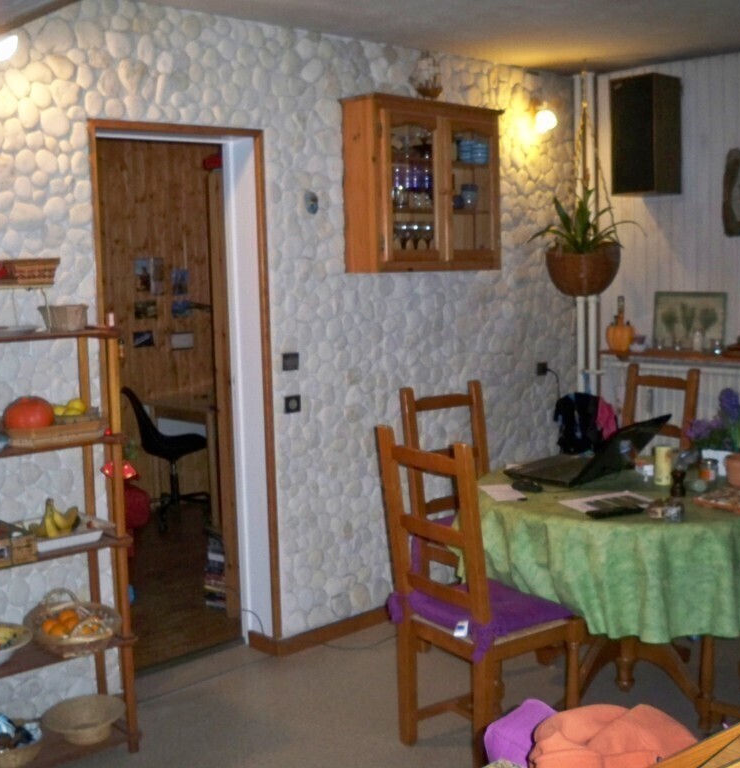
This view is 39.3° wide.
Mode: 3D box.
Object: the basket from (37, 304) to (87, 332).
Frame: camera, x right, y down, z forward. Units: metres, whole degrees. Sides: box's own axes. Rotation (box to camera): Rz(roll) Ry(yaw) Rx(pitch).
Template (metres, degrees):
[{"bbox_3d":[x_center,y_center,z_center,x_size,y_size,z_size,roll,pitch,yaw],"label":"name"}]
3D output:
[{"bbox_3d":[-0.988,-0.209,3.296,0.135,0.085,0.110,-7,8,-41],"label":"basket"}]

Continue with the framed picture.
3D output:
[{"bbox_3d":[1.462,-0.294,4.745,0.025,0.250,0.365,0,4,-41],"label":"framed picture"}]

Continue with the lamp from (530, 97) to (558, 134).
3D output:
[{"bbox_3d":[0.797,-1.227,4.732,0.100,0.150,0.125,-7,9,-41],"label":"lamp"}]

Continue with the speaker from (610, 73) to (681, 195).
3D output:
[{"bbox_3d":[1.264,-1.130,4.734,0.225,0.510,0.232,-7,8,-41],"label":"speaker"}]

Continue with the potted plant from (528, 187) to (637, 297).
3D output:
[{"bbox_3d":[0.997,-0.665,4.800,0.460,0.500,0.480,-1,6,0],"label":"potted plant"}]

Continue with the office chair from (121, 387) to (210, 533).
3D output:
[{"bbox_3d":[-1.209,0.426,6.147,0.500,0.800,0.500,-3,7,-10],"label":"office chair"}]

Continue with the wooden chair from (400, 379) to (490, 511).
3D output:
[{"bbox_3d":[0.428,0.525,4.001,0.440,1.020,0.460,-6,8,-36],"label":"wooden chair"}]

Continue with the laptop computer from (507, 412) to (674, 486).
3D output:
[{"bbox_3d":[0.804,0.235,3.837,0.455,0.225,0.405,4,9,42],"label":"laptop computer"}]

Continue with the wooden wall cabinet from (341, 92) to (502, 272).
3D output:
[{"bbox_3d":[0.233,-0.792,4.217,0.720,0.660,0.210,-7,9,-41],"label":"wooden wall cabinet"}]

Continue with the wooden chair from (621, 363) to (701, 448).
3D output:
[{"bbox_3d":[1.133,0.476,4.563,0.490,1.069,0.430,-5,7,-31],"label":"wooden chair"}]

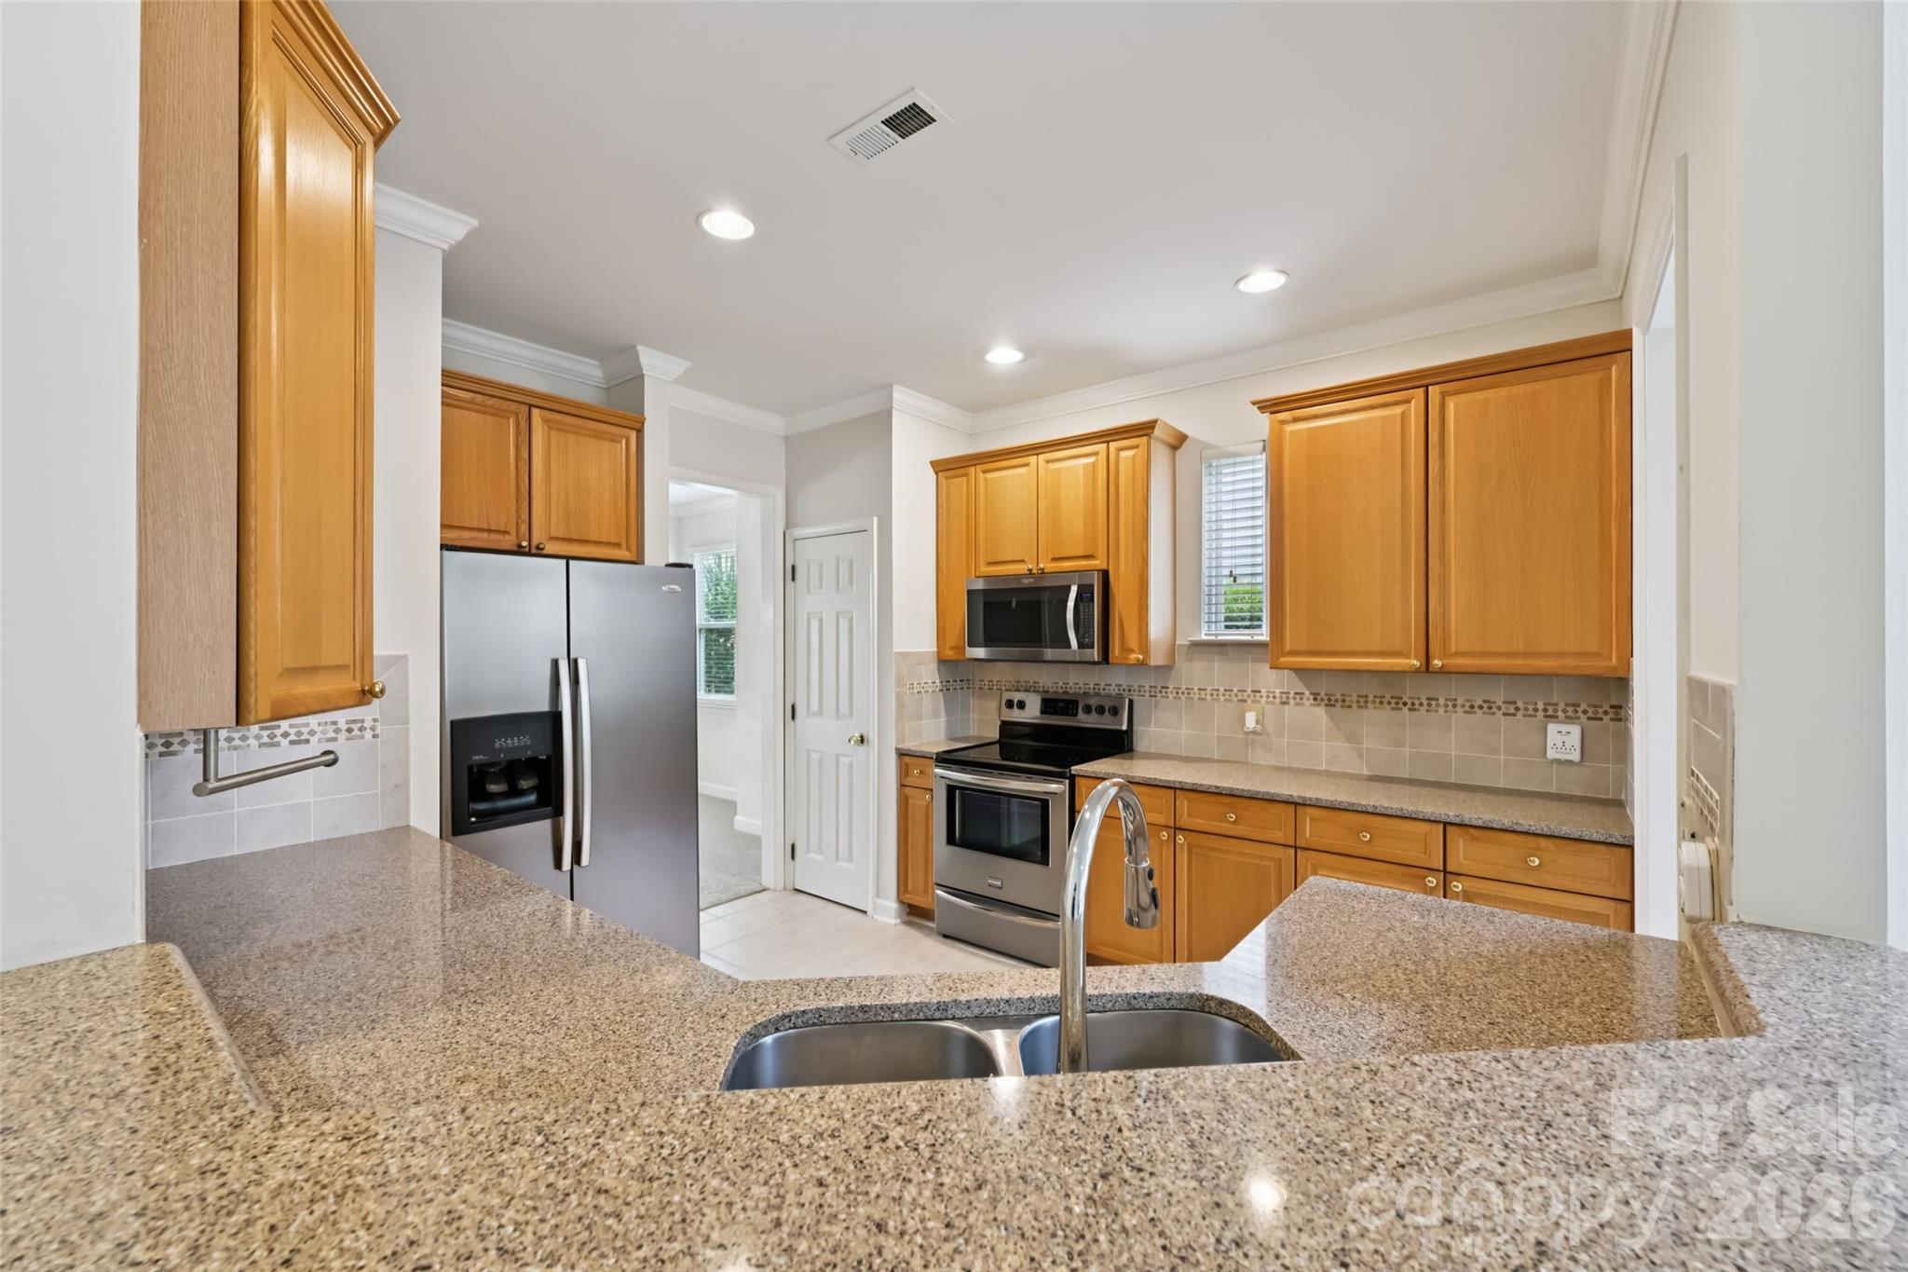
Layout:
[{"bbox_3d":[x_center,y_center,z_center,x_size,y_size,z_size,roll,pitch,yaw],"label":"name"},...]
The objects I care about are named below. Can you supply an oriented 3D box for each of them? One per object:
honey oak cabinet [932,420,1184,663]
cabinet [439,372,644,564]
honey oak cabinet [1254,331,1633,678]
[{"bbox_3d":[0.504,-0.409,3.836,1.303,1.096,0.375,0,0,39],"label":"honey oak cabinet"},{"bbox_3d":[-1.809,-0.646,3.078,0.415,0.631,0.935,0,0,39],"label":"cabinet"},{"bbox_3d":[1.768,-0.407,2.797,1.143,1.081,0.379,0,0,38],"label":"honey oak cabinet"}]

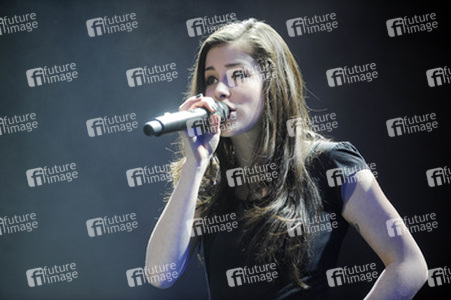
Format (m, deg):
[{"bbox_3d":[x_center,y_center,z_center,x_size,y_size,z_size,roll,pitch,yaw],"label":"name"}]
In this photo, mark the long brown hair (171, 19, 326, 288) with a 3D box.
[{"bbox_3d":[0.044,0.007,5.000,0.250,0.520,0.250,-3,-6,34],"label":"long brown hair"}]

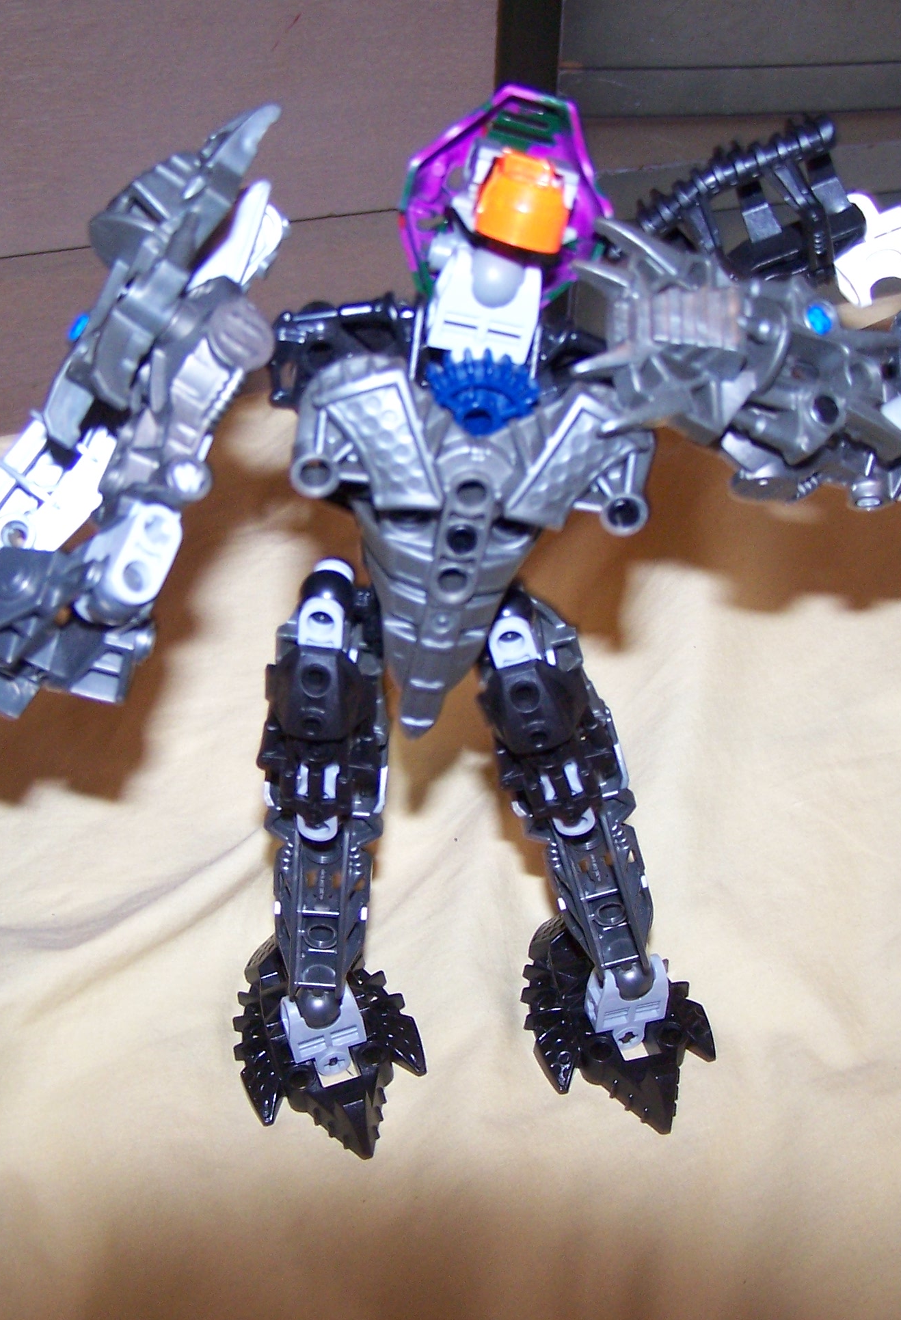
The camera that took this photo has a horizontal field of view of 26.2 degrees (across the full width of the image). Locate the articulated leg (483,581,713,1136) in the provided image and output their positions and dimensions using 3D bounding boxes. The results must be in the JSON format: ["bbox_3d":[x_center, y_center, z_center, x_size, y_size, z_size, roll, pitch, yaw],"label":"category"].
[{"bbox_3d":[0.030,0.041,0.413,0.045,0.129,0.055,-10,39,2],"label":"articulated leg"}]

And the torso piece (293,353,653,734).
[{"bbox_3d":[0.003,-0.021,0.342,0.061,0.070,0.031,7,30,-4],"label":"torso piece"}]

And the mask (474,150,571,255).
[{"bbox_3d":[0.011,-0.073,0.309,0.015,0.016,0.011,13,29,-7],"label":"mask"}]

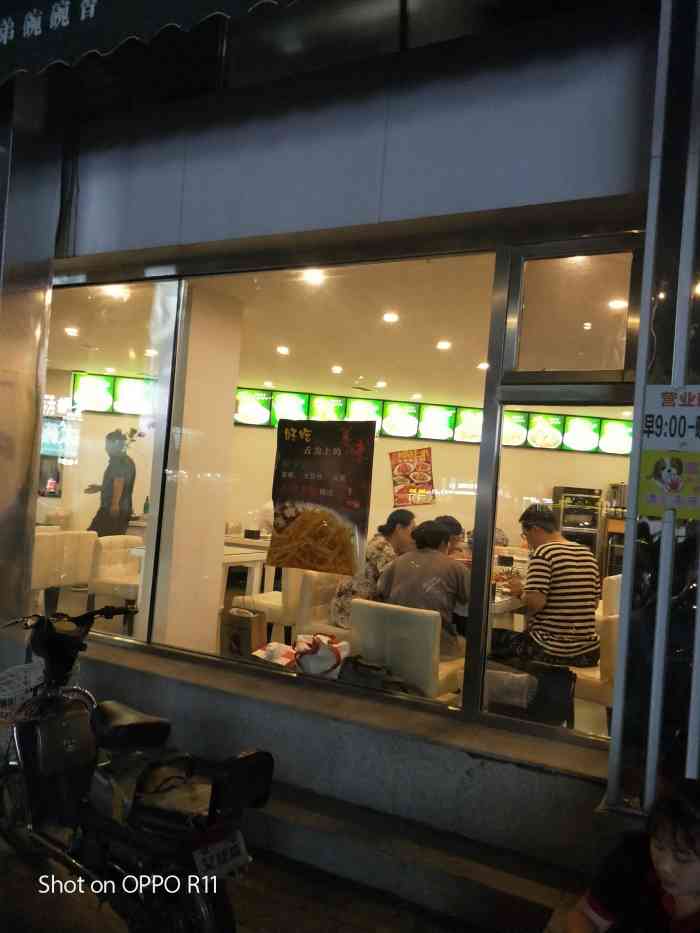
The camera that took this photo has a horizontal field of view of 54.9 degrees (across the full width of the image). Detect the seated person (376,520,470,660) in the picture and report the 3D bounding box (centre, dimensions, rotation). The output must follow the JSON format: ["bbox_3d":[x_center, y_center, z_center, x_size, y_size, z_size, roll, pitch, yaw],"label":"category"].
[{"bbox_3d":[0.431,0.930,3.824,0.500,1.230,0.720,3,-2,25],"label":"seated person"}]

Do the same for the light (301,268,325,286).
[{"bbox_3d":[-0.218,-1.116,3.978,0.120,0.050,0.120,3,-2,25],"label":"light"}]

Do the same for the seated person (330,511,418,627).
[{"bbox_3d":[0.211,0.926,4.554,0.750,1.240,0.480,4,-2,19],"label":"seated person"}]

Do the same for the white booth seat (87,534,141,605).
[{"bbox_3d":[-1.863,1.033,5.746,0.520,0.800,0.500,3,-2,25],"label":"white booth seat"}]

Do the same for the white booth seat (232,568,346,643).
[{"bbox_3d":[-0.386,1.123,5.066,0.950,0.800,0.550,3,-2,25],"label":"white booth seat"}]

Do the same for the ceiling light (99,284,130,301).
[{"bbox_3d":[-1.613,-1.201,4.624,0.150,0.050,0.150,3,-2,25],"label":"ceiling light"}]

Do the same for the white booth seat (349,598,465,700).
[{"bbox_3d":[0.310,1.132,3.657,0.490,0.800,0.530,3,-2,25],"label":"white booth seat"}]

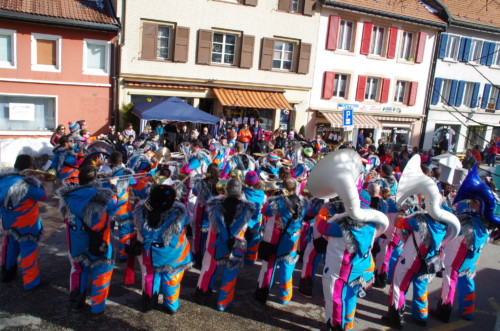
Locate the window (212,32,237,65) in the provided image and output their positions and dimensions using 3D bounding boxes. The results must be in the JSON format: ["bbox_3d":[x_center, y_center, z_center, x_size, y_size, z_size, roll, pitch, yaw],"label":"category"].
[{"bbox_3d":[-1.173,-5.168,16.678,1.058,1.351,0.120,1,9,-20],"label":"window"}]

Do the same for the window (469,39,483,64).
[{"bbox_3d":[13.139,-6.577,21.777,0.912,1.330,0.150,1,11,-20],"label":"window"}]

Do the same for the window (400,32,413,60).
[{"bbox_3d":[8.889,-6.742,21.292,0.733,1.544,0.120,1,9,-21],"label":"window"}]

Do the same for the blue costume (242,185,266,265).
[{"bbox_3d":[0.079,0.946,6.245,0.520,1.360,0.400,6,9,10],"label":"blue costume"}]

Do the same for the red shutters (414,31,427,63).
[{"bbox_3d":[9.354,-6.369,20.263,0.484,1.593,0.060,0,11,-22],"label":"red shutters"}]

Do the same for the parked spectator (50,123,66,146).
[{"bbox_3d":[-5.983,-0.439,11.828,0.360,1.690,0.480,10,11,34],"label":"parked spectator"}]

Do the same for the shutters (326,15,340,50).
[{"bbox_3d":[4.387,-6.880,19.479,0.603,1.708,0.060,1,9,-21],"label":"shutters"}]

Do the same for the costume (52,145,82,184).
[{"bbox_3d":[-3.297,0.456,6.853,0.520,1.500,0.550,-1,12,-27],"label":"costume"}]

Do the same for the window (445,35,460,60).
[{"bbox_3d":[11.446,-6.574,21.150,0.940,1.366,0.150,1,11,-20],"label":"window"}]

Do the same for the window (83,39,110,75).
[{"bbox_3d":[-6.204,-4.352,15.153,0.993,1.358,0.160,1,11,-20],"label":"window"}]

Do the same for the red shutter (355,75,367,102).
[{"bbox_3d":[6.380,-4.386,21.397,0.601,1.421,0.060,0,10,-25],"label":"red shutter"}]

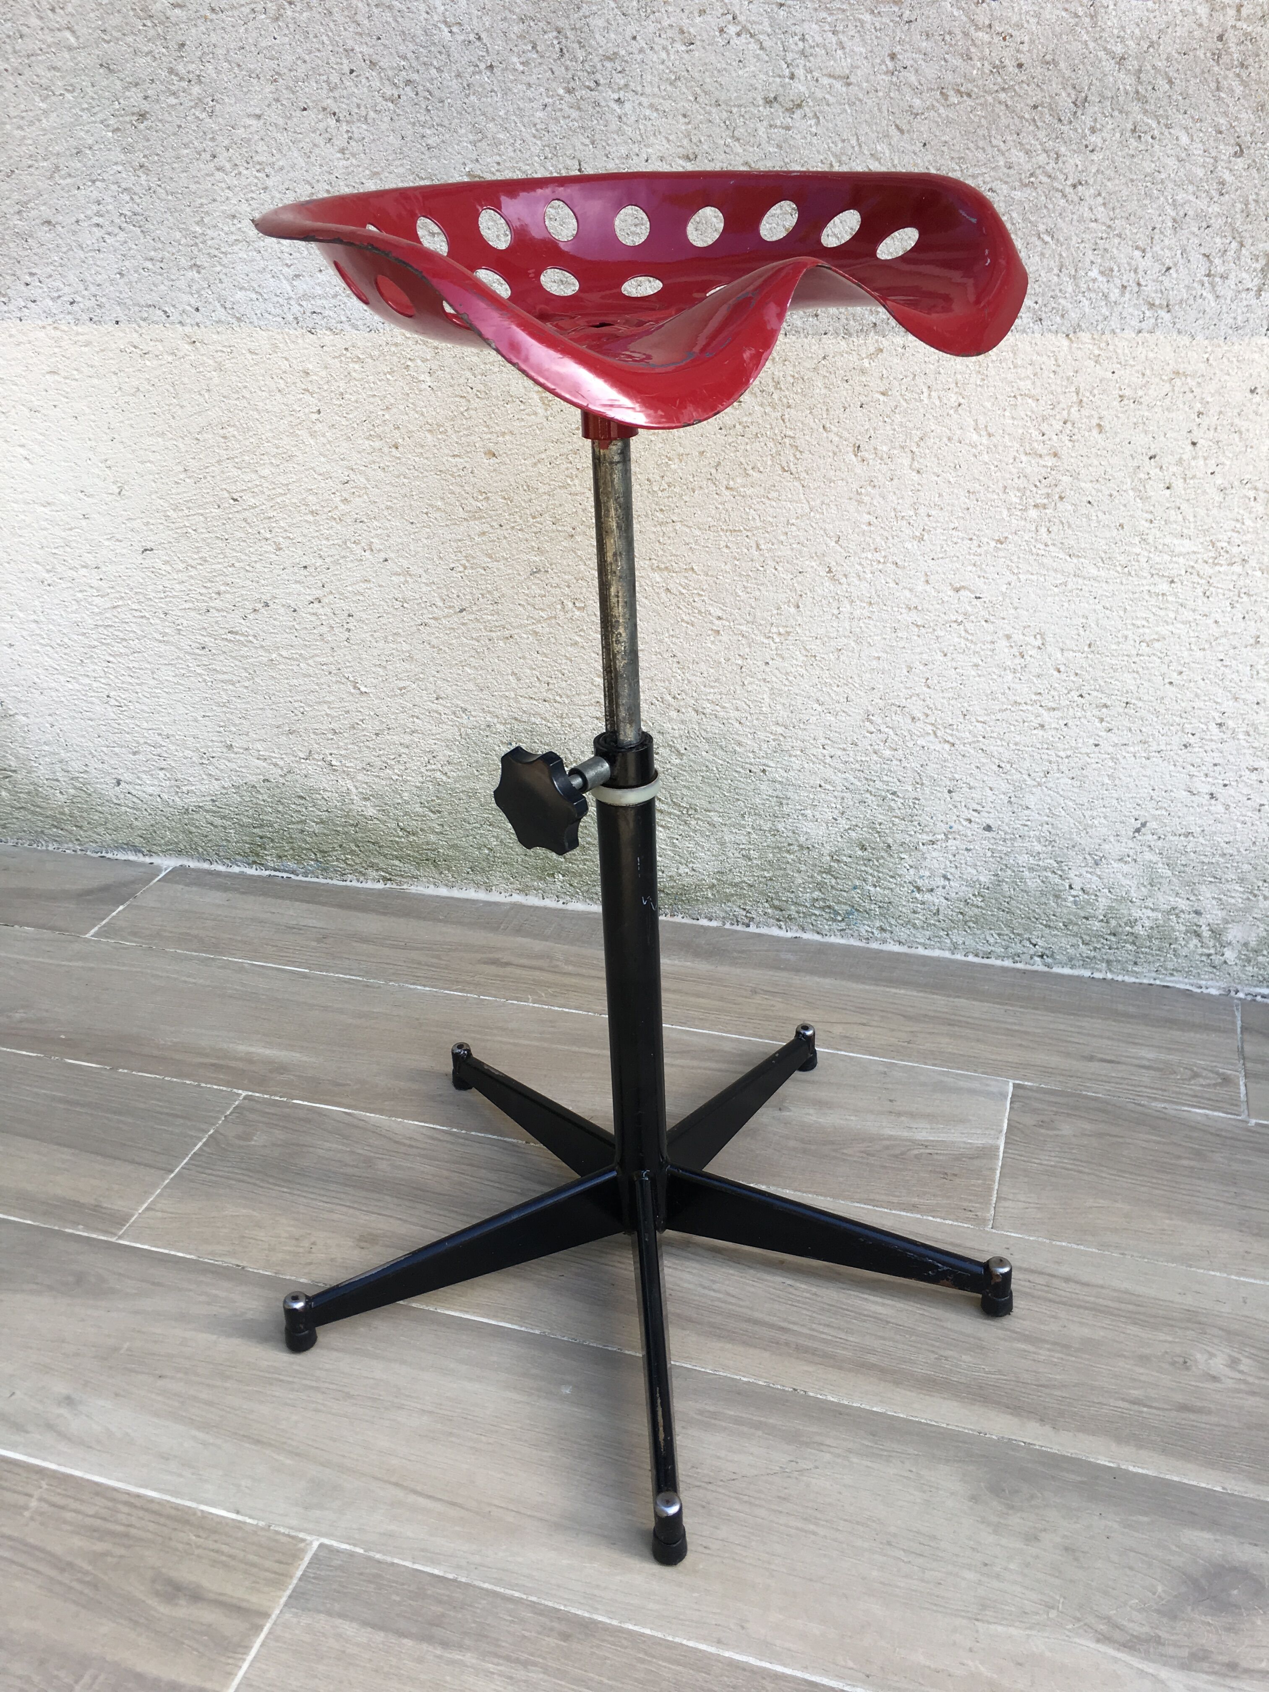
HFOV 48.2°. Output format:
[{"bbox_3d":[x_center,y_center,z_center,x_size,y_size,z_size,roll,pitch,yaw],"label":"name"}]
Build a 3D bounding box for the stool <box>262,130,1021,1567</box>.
[{"bbox_3d":[-0.005,-0.030,0.967,0.547,0.771,0.535,-26,36,-38],"label":"stool"}]

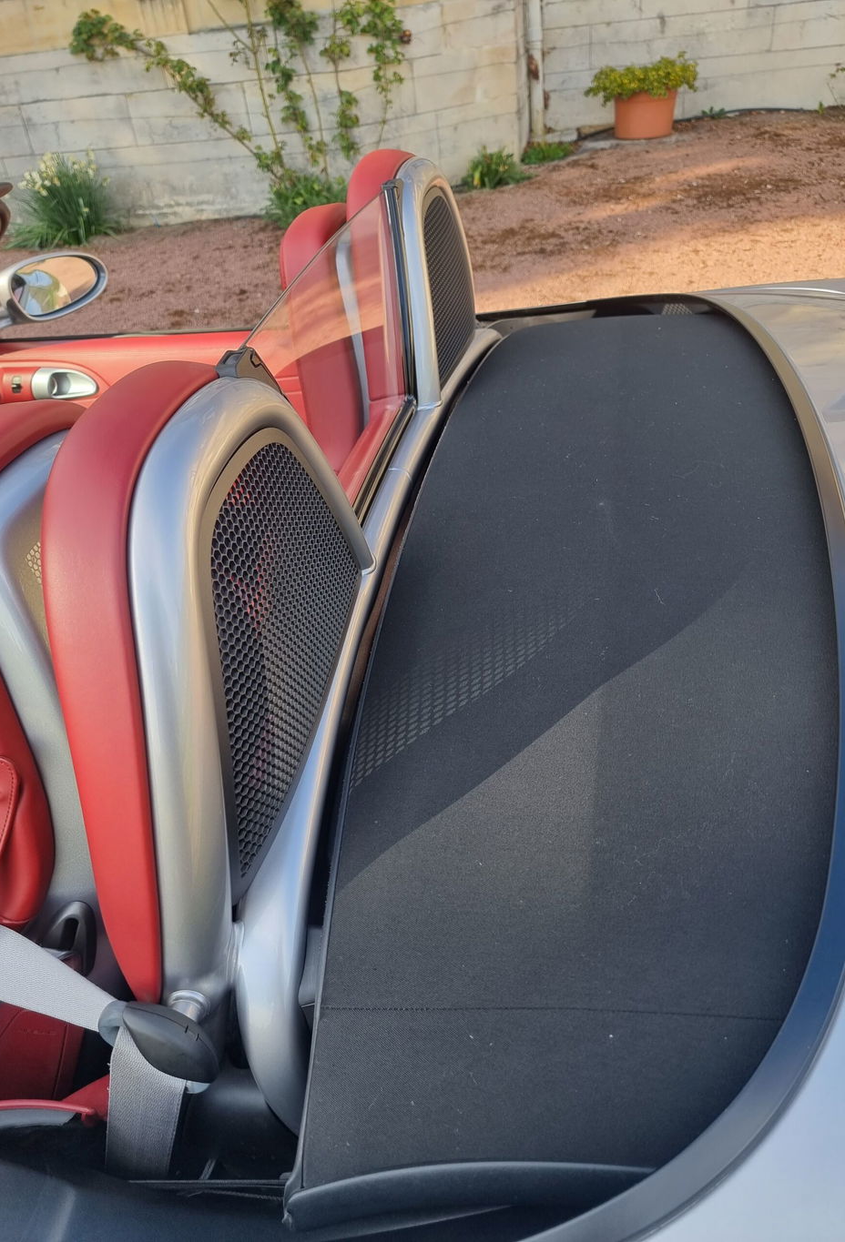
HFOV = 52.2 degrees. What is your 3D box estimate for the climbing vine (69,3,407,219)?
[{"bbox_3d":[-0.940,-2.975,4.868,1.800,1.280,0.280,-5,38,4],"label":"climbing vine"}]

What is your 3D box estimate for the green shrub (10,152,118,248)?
[{"bbox_3d":[-2.246,-2.631,5.321,0.600,0.500,0.520,-5,38,4],"label":"green shrub"}]

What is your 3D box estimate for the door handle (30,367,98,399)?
[{"bbox_3d":[-0.744,-0.495,1.790,0.150,0.064,0.045,2,39,13],"label":"door handle"}]

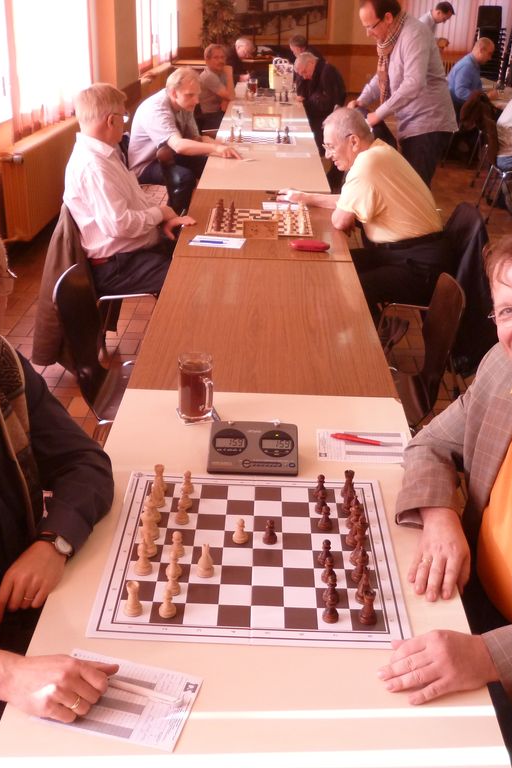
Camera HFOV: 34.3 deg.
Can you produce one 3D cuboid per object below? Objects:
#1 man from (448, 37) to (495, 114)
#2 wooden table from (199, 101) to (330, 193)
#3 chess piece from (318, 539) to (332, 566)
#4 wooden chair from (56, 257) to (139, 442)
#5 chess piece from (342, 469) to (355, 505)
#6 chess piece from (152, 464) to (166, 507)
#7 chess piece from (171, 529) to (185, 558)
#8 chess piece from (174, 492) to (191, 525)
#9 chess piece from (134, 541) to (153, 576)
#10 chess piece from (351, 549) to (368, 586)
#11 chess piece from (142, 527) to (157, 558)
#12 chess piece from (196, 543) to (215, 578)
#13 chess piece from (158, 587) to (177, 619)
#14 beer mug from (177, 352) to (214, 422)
[{"bbox_3d":[2.312,-3.077,9.070,0.780,1.325,0.520,1,25,-2],"label":"man"},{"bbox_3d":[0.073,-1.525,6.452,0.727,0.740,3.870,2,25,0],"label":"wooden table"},{"bbox_3d":[0.129,0.304,1.508,0.027,0.047,0.027,2,25,0],"label":"chess piece"},{"bbox_3d":[-0.383,0.045,2.833,0.530,0.840,0.460,2,25,0],"label":"wooden chair"},{"bbox_3d":[0.192,0.205,1.710,0.029,0.056,0.029,2,25,0],"label":"chess piece"},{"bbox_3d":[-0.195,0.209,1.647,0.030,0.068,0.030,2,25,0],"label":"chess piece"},{"bbox_3d":[-0.145,0.299,1.555,0.029,0.049,0.029,2,25,0],"label":"chess piece"},{"bbox_3d":[-0.144,0.252,1.654,0.029,0.051,0.029,2,25,0],"label":"chess piece"},{"bbox_3d":[-0.197,0.300,1.453,0.032,0.067,0.032,2,25,0],"label":"chess piece"},{"bbox_3d":[0.186,0.313,1.453,0.030,0.066,0.030,2,25,0],"label":"chess piece"},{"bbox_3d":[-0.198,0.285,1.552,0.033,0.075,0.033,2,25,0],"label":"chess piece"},{"bbox_3d":[-0.090,0.317,1.504,0.031,0.062,0.031,11,26,18],"label":"chess piece"},{"bbox_3d":[-0.148,0.369,1.405,0.029,0.049,0.029,2,25,0],"label":"chess piece"},{"bbox_3d":[-0.138,0.010,1.996,0.082,0.141,0.110,-11,28,-25],"label":"beer mug"}]

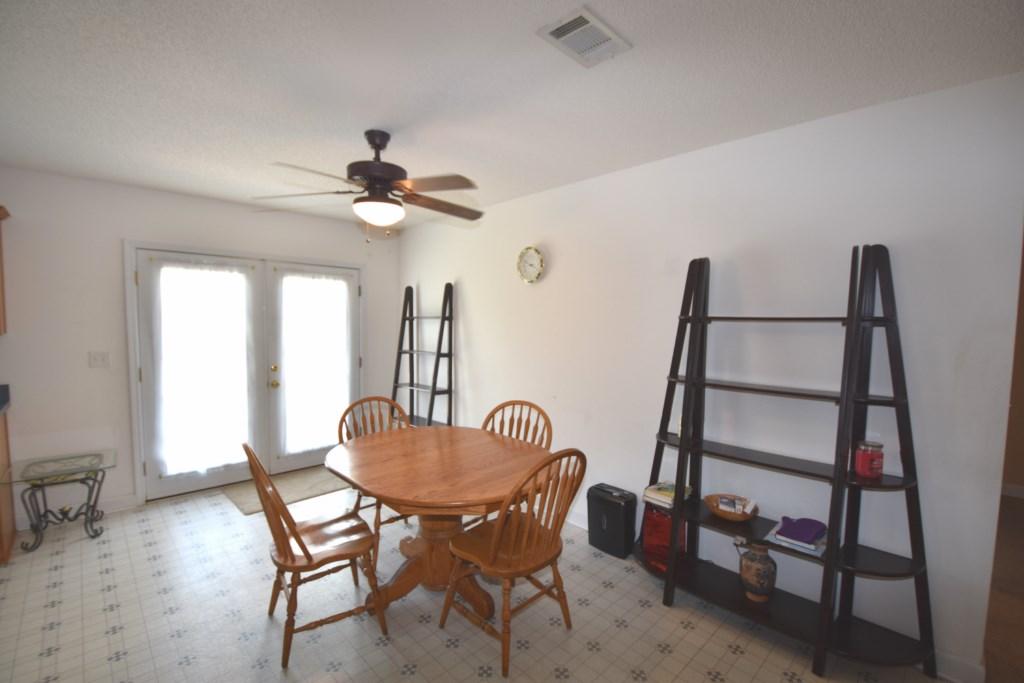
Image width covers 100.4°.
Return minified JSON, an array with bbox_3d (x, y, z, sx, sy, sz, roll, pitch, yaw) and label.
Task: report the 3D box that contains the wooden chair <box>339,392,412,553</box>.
[{"bbox_3d":[-0.801,0.877,2.845,0.510,0.960,0.590,-2,4,-43],"label":"wooden chair"}]

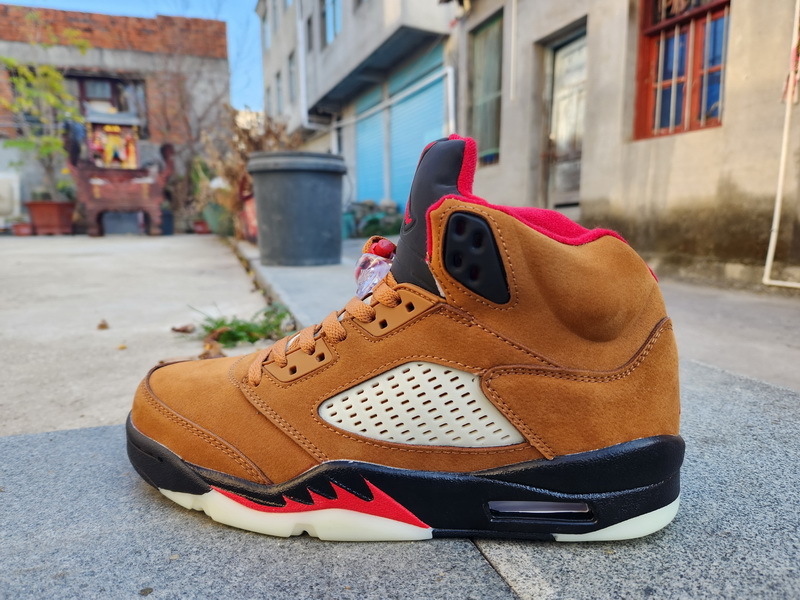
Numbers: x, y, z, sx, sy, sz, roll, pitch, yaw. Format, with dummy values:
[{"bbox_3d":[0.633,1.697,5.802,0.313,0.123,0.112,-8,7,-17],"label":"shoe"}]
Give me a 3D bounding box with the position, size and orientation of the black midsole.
[{"bbox_3d":[-0.001,0.080,0.290,0.302,0.049,0.108,0,9,3],"label":"black midsole"}]

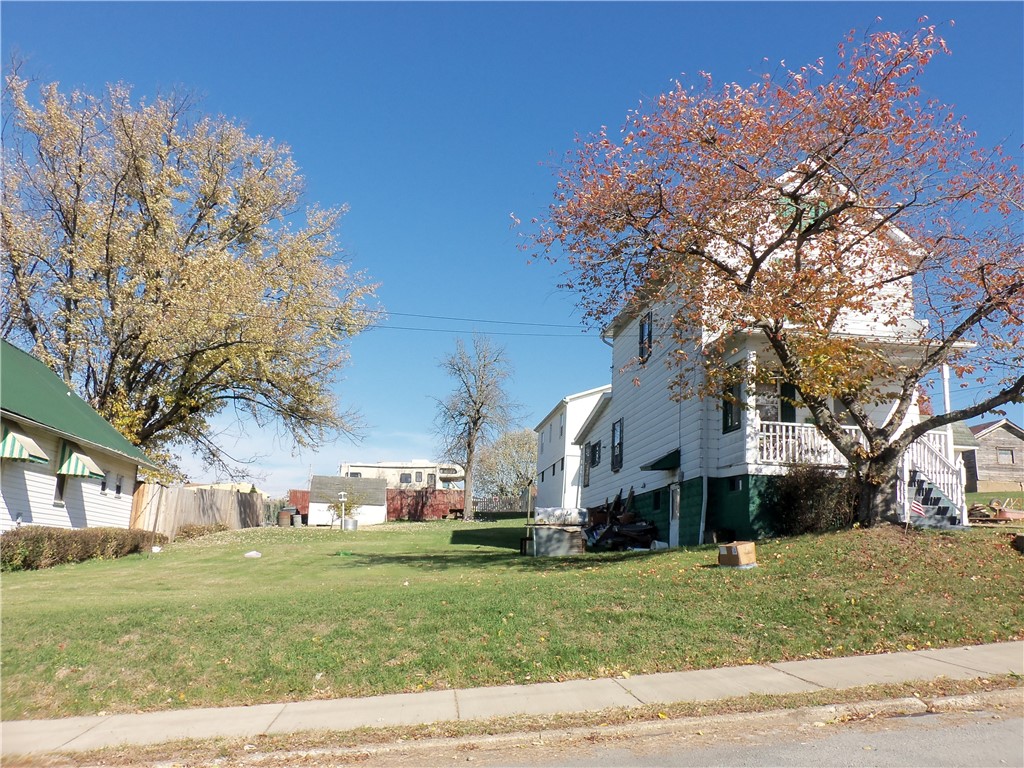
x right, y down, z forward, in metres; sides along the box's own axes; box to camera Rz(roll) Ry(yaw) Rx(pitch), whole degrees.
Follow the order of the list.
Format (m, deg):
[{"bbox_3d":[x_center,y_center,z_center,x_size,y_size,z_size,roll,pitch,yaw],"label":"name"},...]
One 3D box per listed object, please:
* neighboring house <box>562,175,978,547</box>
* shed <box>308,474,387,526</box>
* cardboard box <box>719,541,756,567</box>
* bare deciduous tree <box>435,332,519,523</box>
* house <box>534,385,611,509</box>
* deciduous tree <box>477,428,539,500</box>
[{"bbox_3d":[5.771,0.293,22.857,5.500,8.700,15.400,4,-12,-6],"label":"neighboring house"},{"bbox_3d":[-8.523,6.069,43.281,3.900,2.650,2.500,4,-12,-6],"label":"shed"},{"bbox_3d":[3.535,2.661,12.984,0.370,0.300,0.450,-2,-7,42],"label":"cardboard box"},{"bbox_3d":[-1.978,2.441,46.581,4.800,10.600,4.800,4,-12,-6],"label":"bare deciduous tree"},{"bbox_3d":[5.493,4.103,44.453,7.600,7.300,9.900,4,-12,-6],"label":"house"},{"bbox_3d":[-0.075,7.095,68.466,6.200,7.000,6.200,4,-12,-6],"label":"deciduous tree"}]

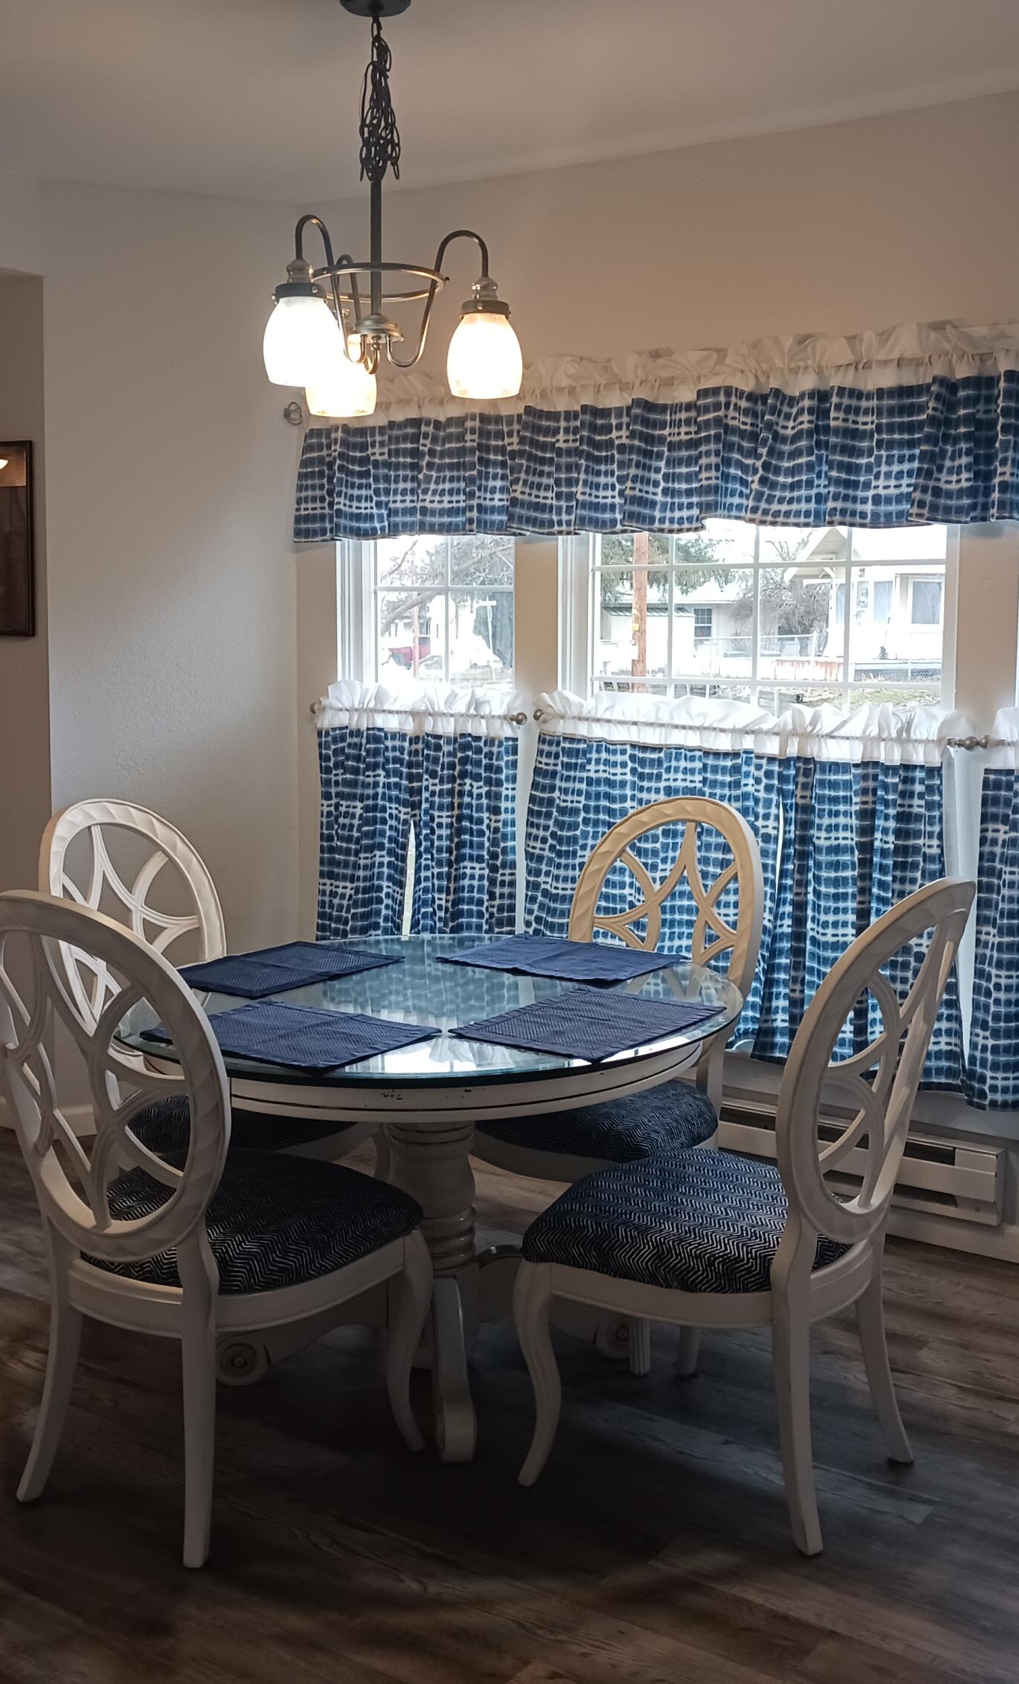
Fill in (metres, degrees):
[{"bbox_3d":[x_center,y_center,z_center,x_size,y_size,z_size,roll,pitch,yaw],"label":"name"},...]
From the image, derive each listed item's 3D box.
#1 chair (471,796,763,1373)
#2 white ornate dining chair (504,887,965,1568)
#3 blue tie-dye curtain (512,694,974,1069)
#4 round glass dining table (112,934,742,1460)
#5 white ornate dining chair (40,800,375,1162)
[{"bbox_3d":[0.217,0.471,3.760,0.560,1.050,0.630,6,8,37],"label":"chair"},{"bbox_3d":[0.417,0.563,2.979,0.650,1.066,0.540,5,8,33],"label":"white ornate dining chair"},{"bbox_3d":[0.549,0.101,4.364,1.210,0.910,0.080,6,8,35],"label":"blue tie-dye curtain"},{"bbox_3d":[-0.158,0.663,3.375,1.220,0.767,1.220,1,6,0],"label":"round glass dining table"},{"bbox_3d":[-0.649,0.466,3.677,0.630,1.050,0.560,6,8,37],"label":"white ornate dining chair"}]

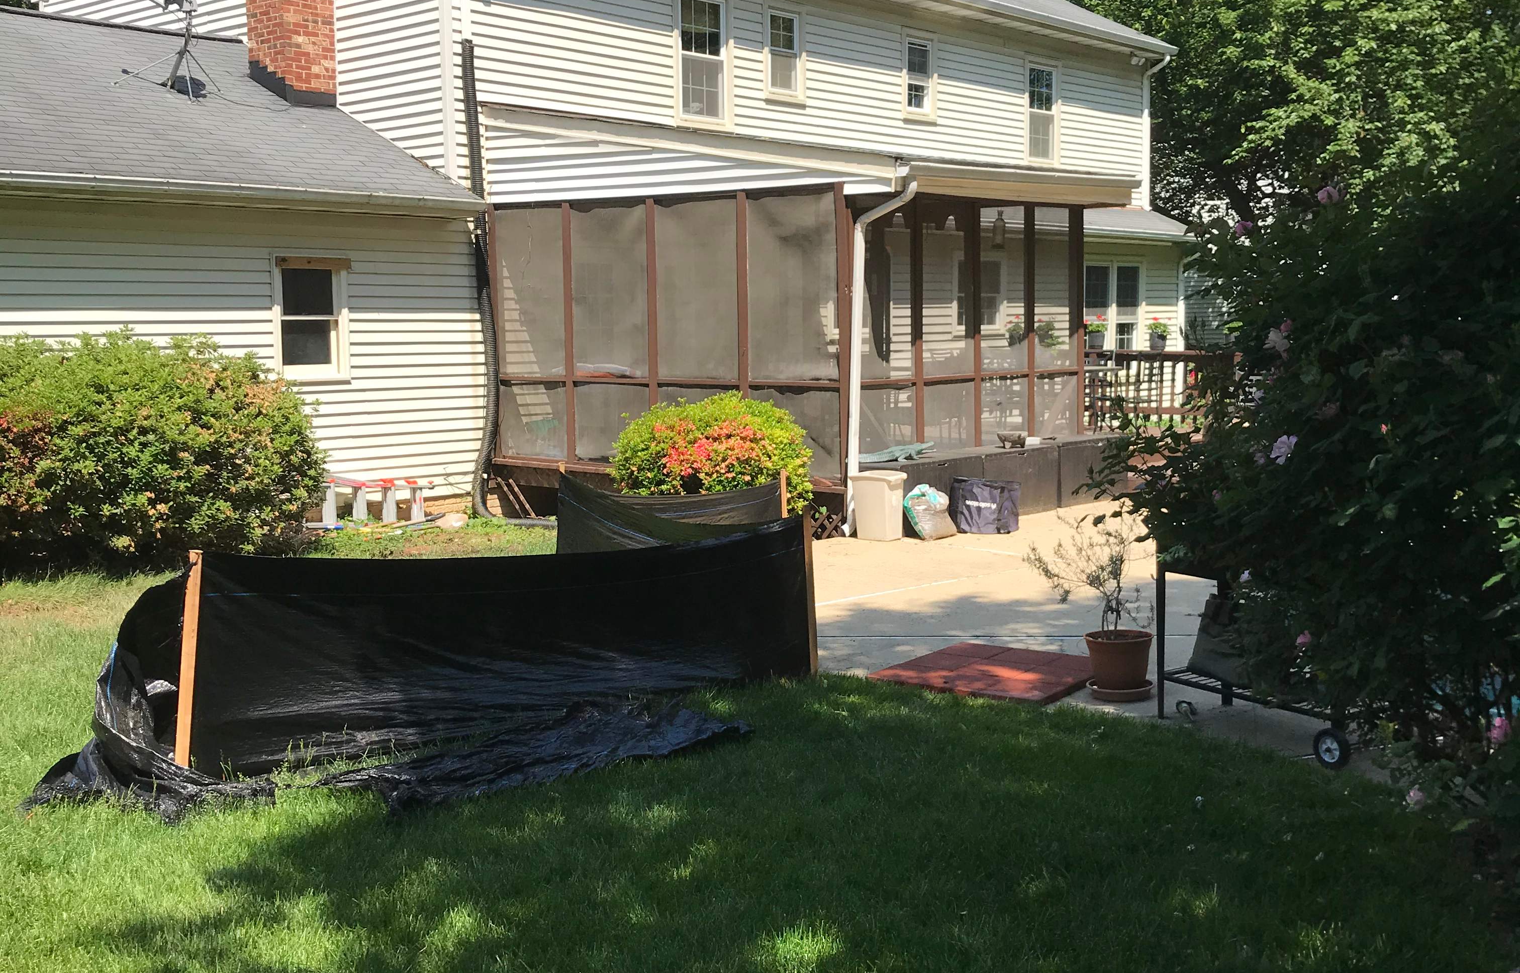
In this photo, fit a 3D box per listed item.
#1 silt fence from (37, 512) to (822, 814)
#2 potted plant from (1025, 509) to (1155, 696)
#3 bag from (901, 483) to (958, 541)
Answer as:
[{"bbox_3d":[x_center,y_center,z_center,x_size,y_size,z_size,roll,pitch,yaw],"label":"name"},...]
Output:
[{"bbox_3d":[-0.981,0.618,6.465,3.460,0.790,1.300,-4,7,-33],"label":"silt fence"},{"bbox_3d":[1.462,0.522,7.261,0.560,0.820,0.520,0,6,0],"label":"potted plant"},{"bbox_3d":[1.310,0.202,12.676,0.250,0.420,0.420,4,7,41],"label":"bag"}]

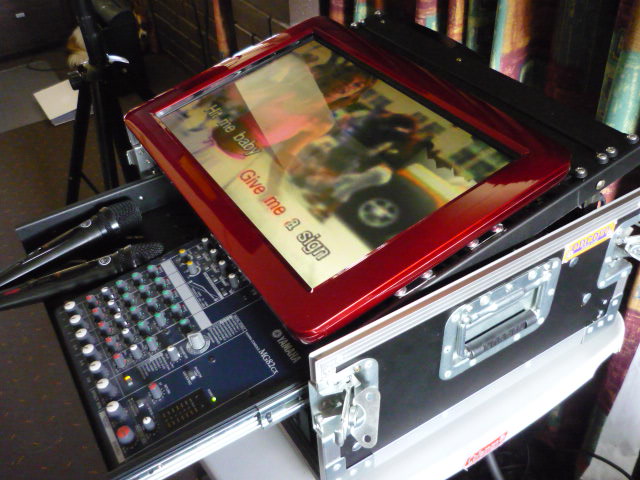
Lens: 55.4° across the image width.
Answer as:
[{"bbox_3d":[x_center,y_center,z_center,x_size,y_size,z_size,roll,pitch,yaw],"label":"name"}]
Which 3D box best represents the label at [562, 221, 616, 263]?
[{"bbox_3d":[0.302,0.002,0.683,0.083,0.027,0.003,-23,44,-22],"label":"label"}]

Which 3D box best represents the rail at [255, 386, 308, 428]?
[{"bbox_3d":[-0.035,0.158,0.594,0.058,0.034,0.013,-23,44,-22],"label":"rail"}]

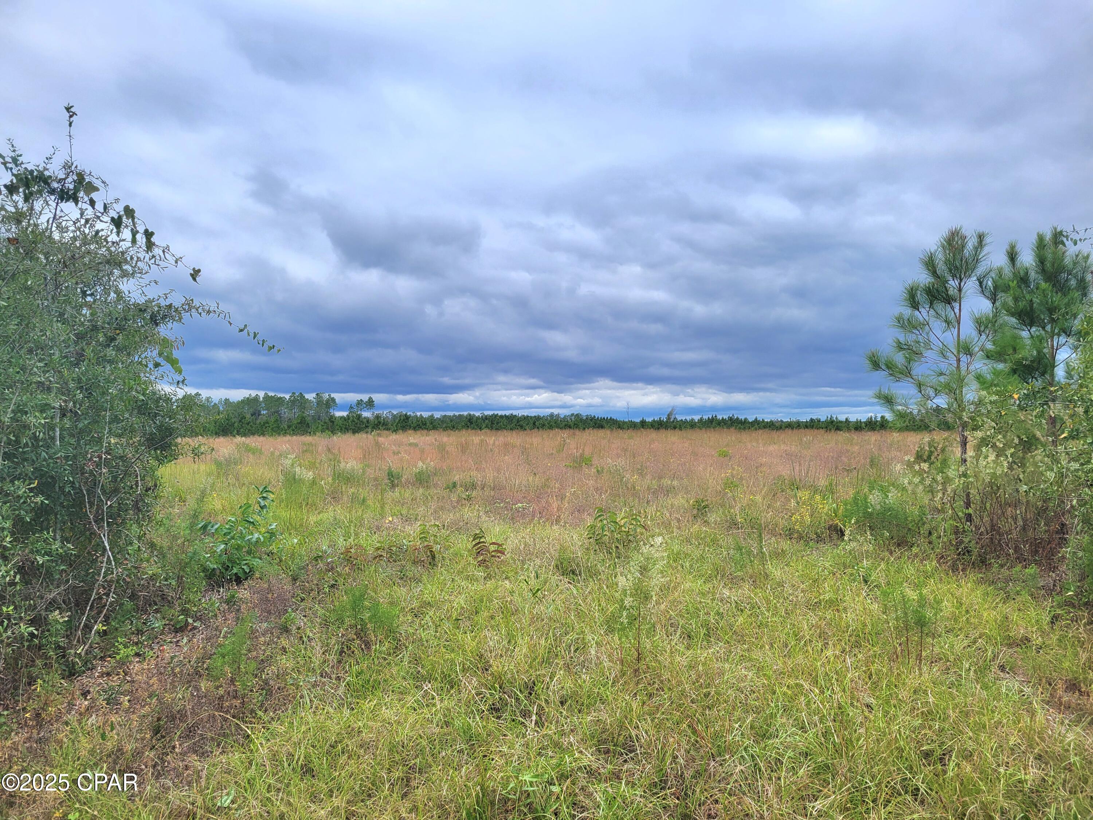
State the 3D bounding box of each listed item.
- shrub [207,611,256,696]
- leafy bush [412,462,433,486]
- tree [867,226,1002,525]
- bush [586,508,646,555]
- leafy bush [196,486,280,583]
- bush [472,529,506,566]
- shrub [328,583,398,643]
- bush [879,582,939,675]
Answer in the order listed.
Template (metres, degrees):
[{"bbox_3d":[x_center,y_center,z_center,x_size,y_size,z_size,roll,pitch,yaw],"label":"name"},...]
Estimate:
[{"bbox_3d":[-1.725,1.345,4.507,0.267,0.464,0.254,0,-1,0],"label":"shrub"},{"bbox_3d":[-2.716,1.428,17.946,0.448,0.560,0.426,0,-1,0],"label":"leafy bush"},{"bbox_3d":[5.115,-0.321,10.833,1.769,4.214,1.769,0,-1,0],"label":"tree"},{"bbox_3d":[0.784,1.380,9.244,0.673,0.558,0.572,0,-1,0],"label":"bush"},{"bbox_3d":[-2.980,1.212,7.926,0.808,0.948,0.727,0,-1,0],"label":"leafy bush"},{"bbox_3d":[-0.591,1.438,8.483,0.362,0.415,0.326,0,-1,0],"label":"bush"},{"bbox_3d":[-1.233,1.385,5.525,0.483,0.420,0.386,0,-1,0],"label":"shrub"},{"bbox_3d":[2.183,1.300,4.939,0.375,0.570,0.319,0,-1,0],"label":"bush"}]

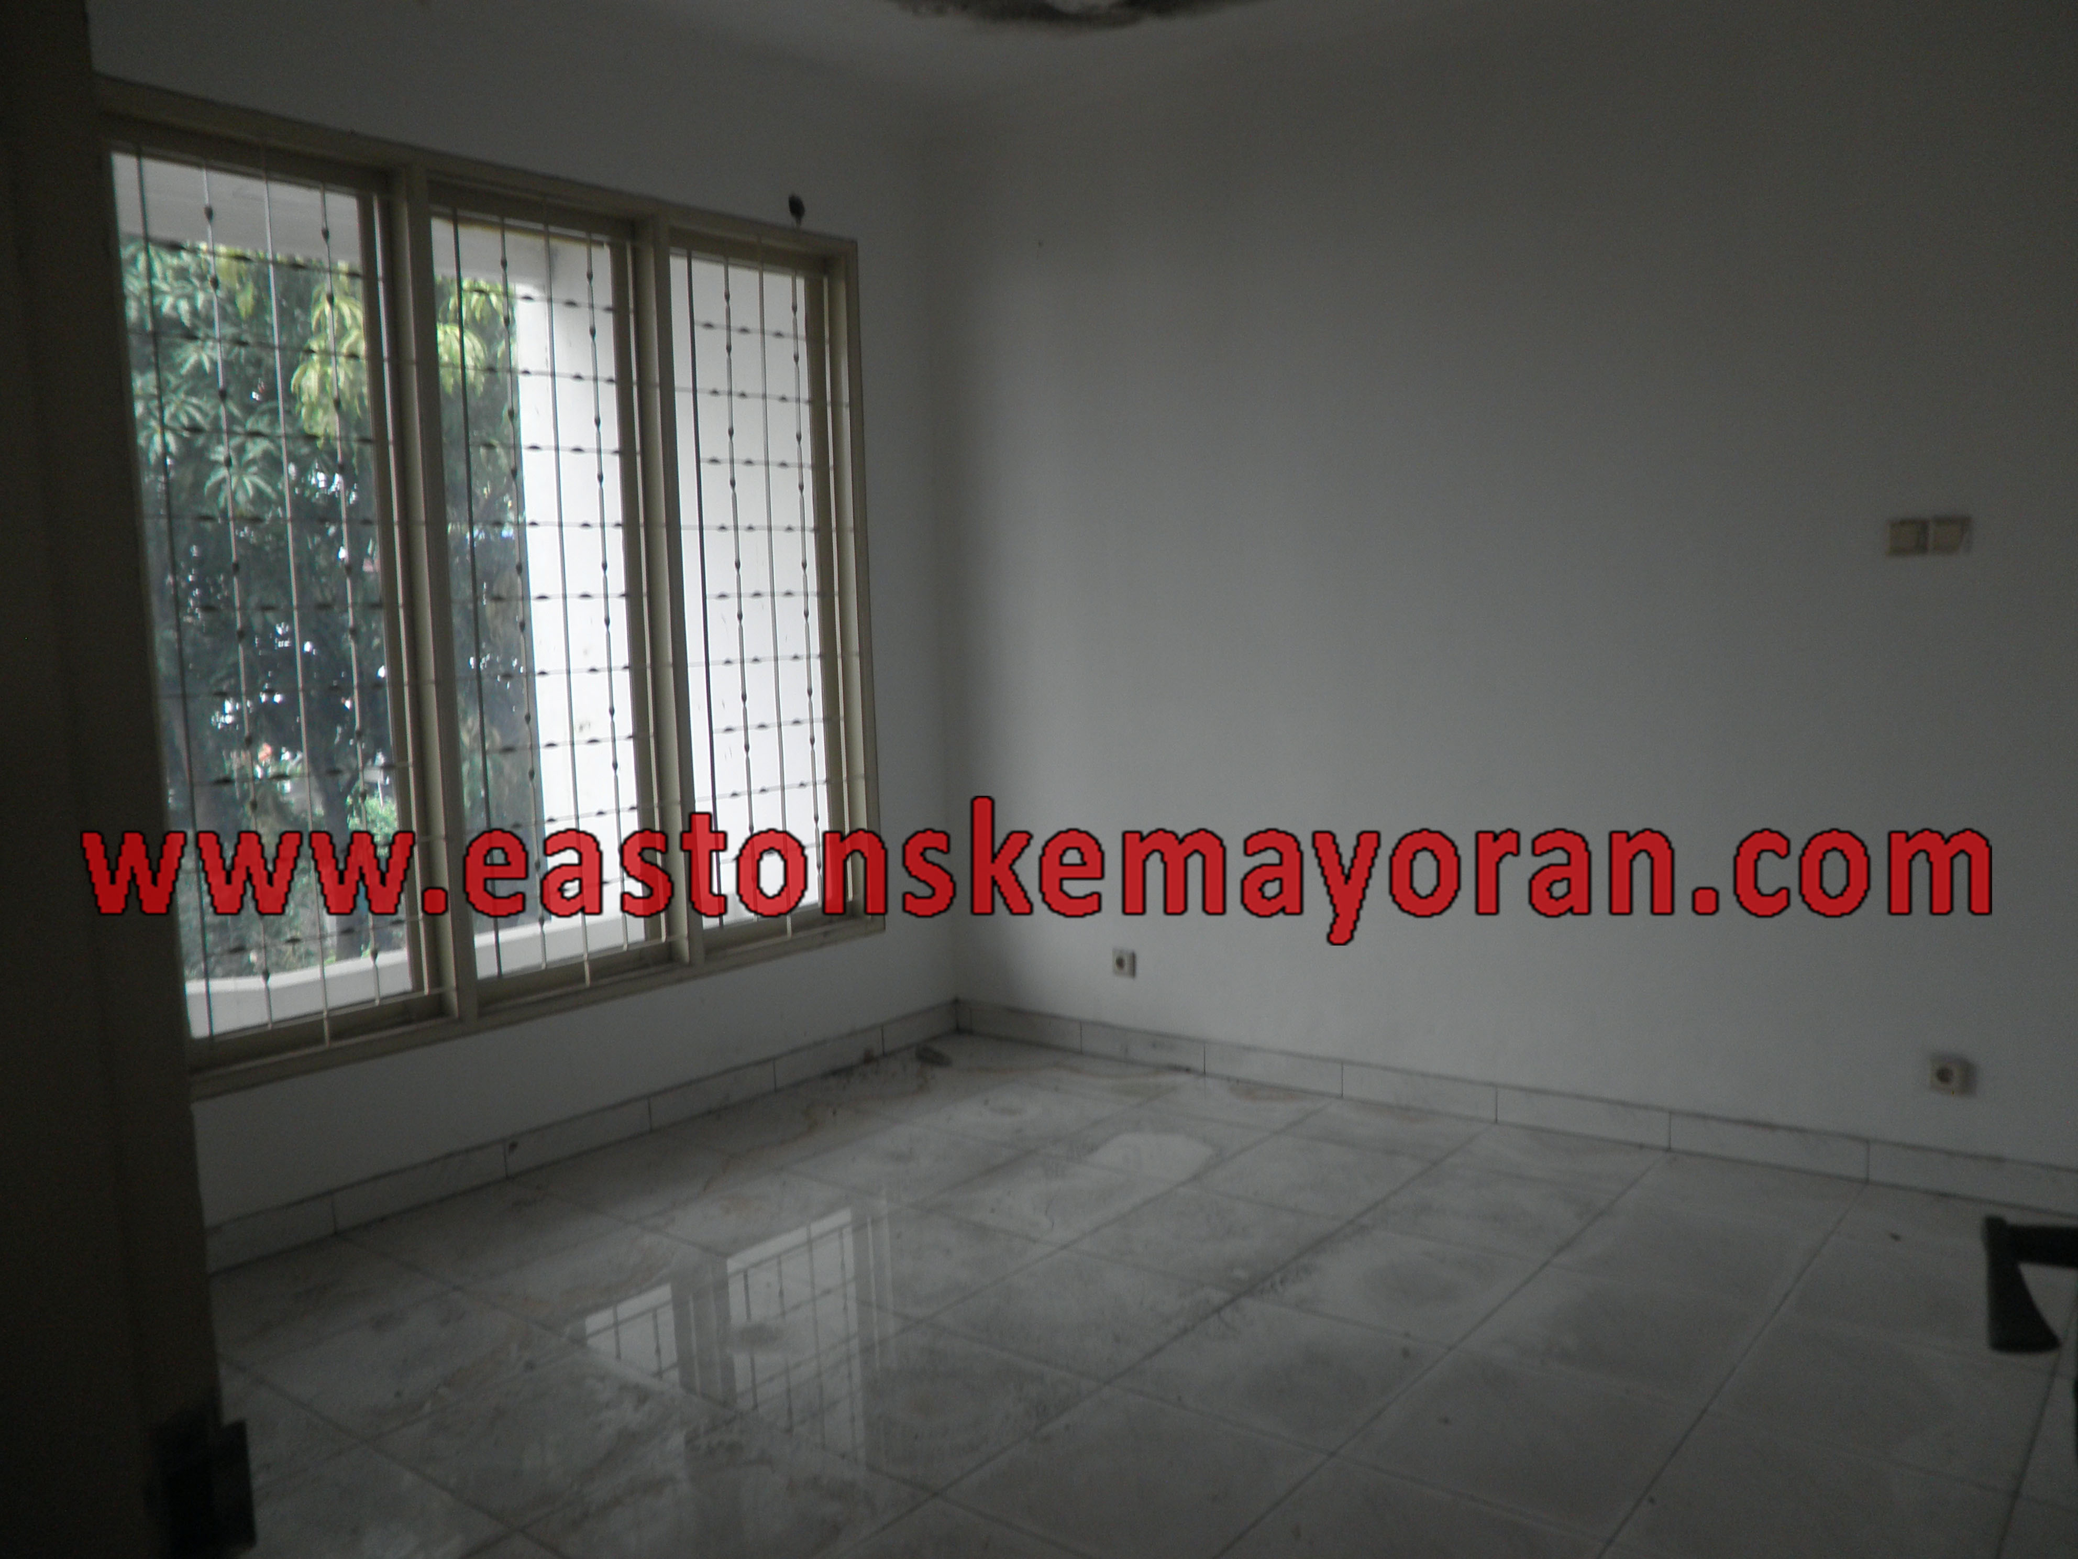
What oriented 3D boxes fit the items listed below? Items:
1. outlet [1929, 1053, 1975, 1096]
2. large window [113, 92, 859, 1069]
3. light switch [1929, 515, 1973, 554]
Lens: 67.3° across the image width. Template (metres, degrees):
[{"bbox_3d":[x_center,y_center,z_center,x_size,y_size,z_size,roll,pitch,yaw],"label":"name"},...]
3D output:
[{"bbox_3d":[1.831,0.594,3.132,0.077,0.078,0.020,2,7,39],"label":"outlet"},{"bbox_3d":[-1.362,-0.505,4.463,0.120,2.290,2.400,2,7,39],"label":"large window"},{"bbox_3d":[1.773,-0.475,3.037,0.075,0.075,0.018,2,7,39],"label":"light switch"}]

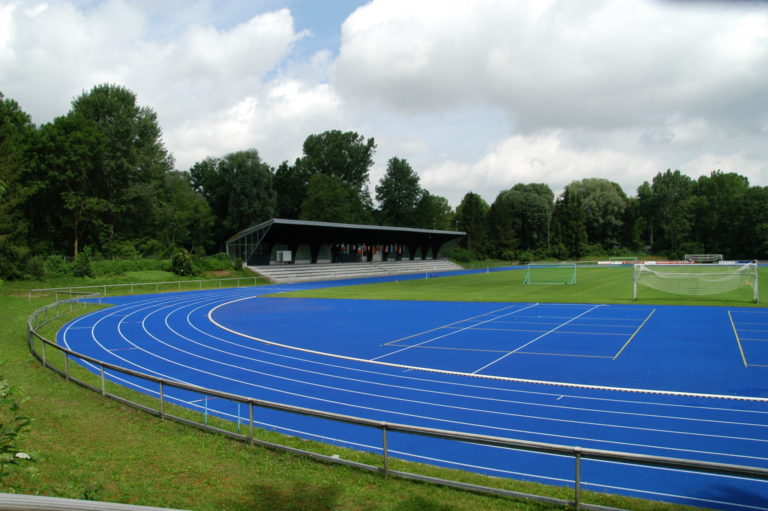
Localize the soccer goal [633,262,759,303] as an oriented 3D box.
[{"bbox_3d":[21.100,1.870,39.400,7.500,2.500,1.600,0,0,30],"label":"soccer goal"}]

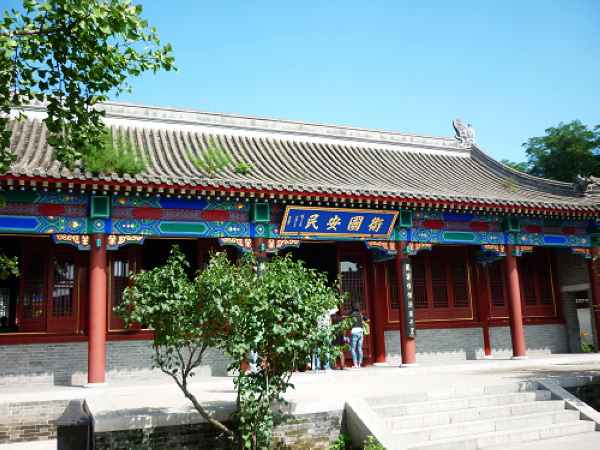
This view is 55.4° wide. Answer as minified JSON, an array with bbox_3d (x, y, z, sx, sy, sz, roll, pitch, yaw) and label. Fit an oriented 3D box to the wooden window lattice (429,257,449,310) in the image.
[{"bbox_3d":[4.002,1.652,16.361,0.487,1.451,0.070,2,-11,-21],"label":"wooden window lattice"}]

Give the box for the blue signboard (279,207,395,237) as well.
[{"bbox_3d":[0.956,-0.066,13.415,2.869,0.753,0.090,2,30,-22],"label":"blue signboard"}]

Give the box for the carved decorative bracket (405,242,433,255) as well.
[{"bbox_3d":[2.939,0.606,14.073,0.732,0.319,0.103,2,-11,-22],"label":"carved decorative bracket"}]

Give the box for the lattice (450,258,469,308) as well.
[{"bbox_3d":[4.642,1.673,16.612,0.505,1.441,0.070,2,-11,-21],"label":"lattice"}]

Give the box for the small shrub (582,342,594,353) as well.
[{"bbox_3d":[8.675,3.684,17.200,0.340,0.320,0.340,2,-11,-22],"label":"small shrub"}]

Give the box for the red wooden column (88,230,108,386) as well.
[{"bbox_3d":[-3.890,1.577,11.011,0.307,2.884,0.307,2,-11,-22],"label":"red wooden column"}]

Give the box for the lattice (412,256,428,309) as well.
[{"bbox_3d":[3.370,1.637,16.113,0.475,1.453,0.070,2,-11,-21],"label":"lattice"}]

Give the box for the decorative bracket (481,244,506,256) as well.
[{"bbox_3d":[5.171,0.681,15.219,0.780,0.310,0.100,2,-11,-21],"label":"decorative bracket"}]

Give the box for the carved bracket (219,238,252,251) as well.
[{"bbox_3d":[-1.455,0.462,12.953,0.815,0.300,0.100,2,-11,-21],"label":"carved bracket"}]

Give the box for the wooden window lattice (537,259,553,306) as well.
[{"bbox_3d":[7.557,1.773,17.662,0.483,1.481,0.060,2,-11,-22],"label":"wooden window lattice"}]

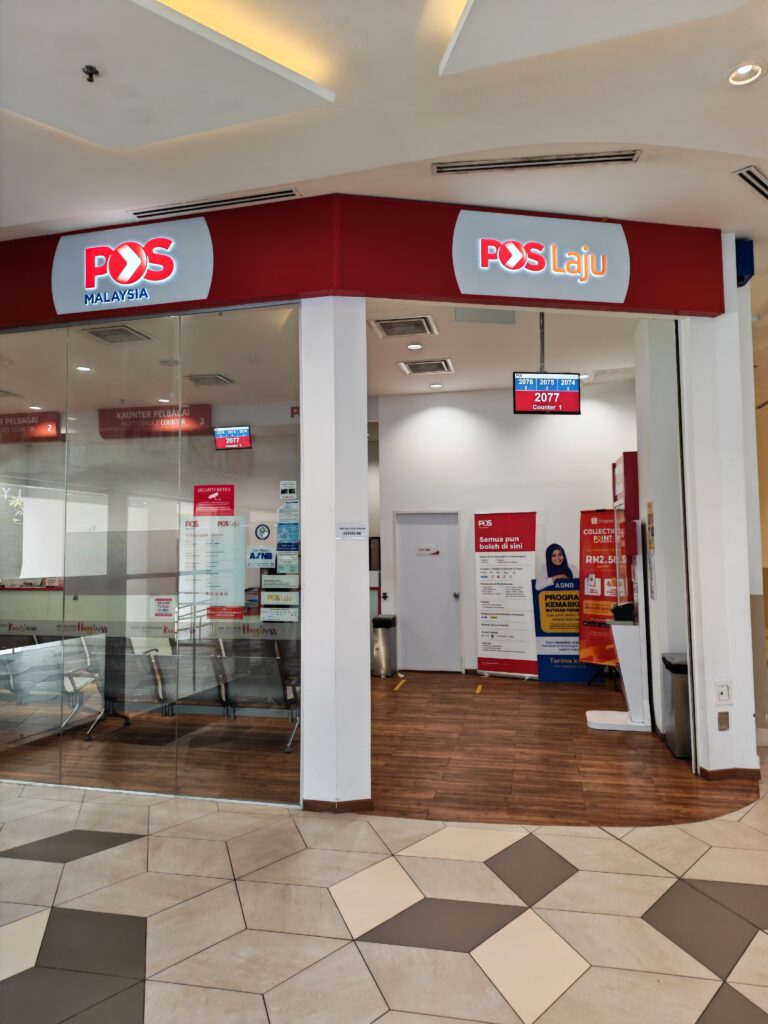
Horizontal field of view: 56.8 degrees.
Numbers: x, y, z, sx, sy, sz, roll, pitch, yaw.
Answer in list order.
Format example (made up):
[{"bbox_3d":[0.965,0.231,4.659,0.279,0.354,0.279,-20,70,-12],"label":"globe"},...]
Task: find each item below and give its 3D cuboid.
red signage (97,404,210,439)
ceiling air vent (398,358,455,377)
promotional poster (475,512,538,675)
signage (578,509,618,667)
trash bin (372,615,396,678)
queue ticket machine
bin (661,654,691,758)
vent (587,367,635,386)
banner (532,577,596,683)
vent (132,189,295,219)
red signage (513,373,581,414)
[{"bbox_3d":[-3.299,-1.297,10.185,1.730,0.430,0.100,-1,-4,10],"label":"red signage"},{"bbox_3d":[0.516,-1.697,8.339,0.590,0.060,0.590,-2,-4,14],"label":"ceiling air vent"},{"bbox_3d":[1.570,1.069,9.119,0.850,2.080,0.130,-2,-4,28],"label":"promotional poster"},{"bbox_3d":[2.603,0.943,8.376,0.580,1.920,0.100,-3,-4,33],"label":"signage"},{"bbox_3d":[0.016,1.757,9.350,0.270,0.770,0.320,-2,-4,14],"label":"trash bin"},{"bbox_3d":[2.123,0.708,6.570,0.540,2.480,0.450,-2,-4,14],"label":"queue ticket machine"},{"bbox_3d":[2.377,1.507,5.591,0.270,0.760,0.340,-2,-4,14],"label":"bin"},{"bbox_3d":[2.862,-1.704,8.724,0.600,0.060,0.600,-2,-4,14],"label":"vent"},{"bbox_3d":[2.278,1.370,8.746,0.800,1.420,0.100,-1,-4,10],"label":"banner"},{"bbox_3d":[-1.107,-2.012,4.605,1.200,0.050,0.120,-2,-4,14],"label":"vent"},{"bbox_3d":[1.336,-0.966,5.800,0.560,0.337,0.060,0,-4,-7],"label":"red signage"}]

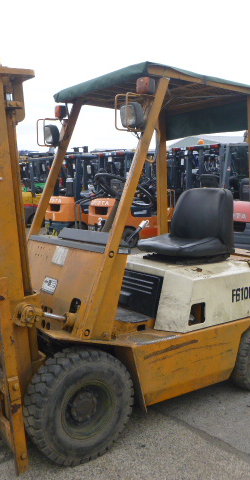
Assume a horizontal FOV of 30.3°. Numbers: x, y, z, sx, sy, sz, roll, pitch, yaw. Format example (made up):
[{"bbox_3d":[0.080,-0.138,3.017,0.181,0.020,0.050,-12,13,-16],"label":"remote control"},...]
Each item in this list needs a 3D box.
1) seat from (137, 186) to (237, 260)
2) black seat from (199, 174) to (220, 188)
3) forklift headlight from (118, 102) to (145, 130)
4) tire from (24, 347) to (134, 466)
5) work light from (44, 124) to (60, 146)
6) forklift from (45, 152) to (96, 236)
[{"bbox_3d":[0.387,-0.142,3.097,0.490,0.450,0.490,-5,8,-33],"label":"seat"},{"bbox_3d":[2.030,-1.159,10.192,0.520,0.560,0.500,-7,9,-42],"label":"black seat"},{"bbox_3d":[0.037,-0.612,2.280,0.085,0.135,0.130,-5,8,-33],"label":"forklift headlight"},{"bbox_3d":[-0.222,0.836,2.348,0.575,0.575,0.175,-5,8,-33],"label":"tire"},{"bbox_3d":[-0.483,-0.692,3.060,0.085,0.140,0.130,-5,8,-33],"label":"work light"},{"bbox_3d":[-0.693,-1.117,12.405,1.080,2.100,2.600,6,9,43],"label":"forklift"}]

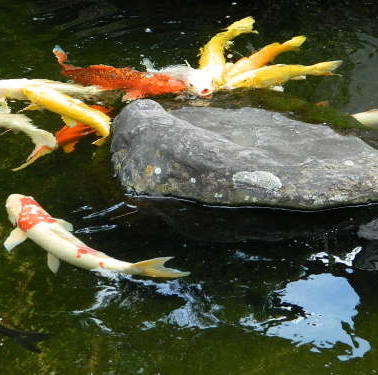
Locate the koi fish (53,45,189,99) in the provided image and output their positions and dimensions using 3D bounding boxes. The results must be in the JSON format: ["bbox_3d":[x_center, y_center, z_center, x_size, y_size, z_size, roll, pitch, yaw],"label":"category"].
[{"bbox_3d":[-0.221,-0.300,4.089,0.474,0.110,0.257,12,30,21],"label":"koi fish"}]

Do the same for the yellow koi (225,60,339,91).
[{"bbox_3d":[0.268,-0.299,4.087,0.377,0.100,0.168,-10,30,-18],"label":"yellow koi"}]

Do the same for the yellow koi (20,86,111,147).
[{"bbox_3d":[-0.326,-0.184,3.871,0.169,0.100,0.392,-21,34,-34],"label":"yellow koi"}]

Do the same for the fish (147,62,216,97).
[{"bbox_3d":[-0.017,-0.306,4.100,0.109,0.130,0.323,-20,34,-33],"label":"fish"}]

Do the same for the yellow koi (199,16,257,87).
[{"bbox_3d":[0.110,-0.394,4.267,0.132,0.110,0.521,6,29,12],"label":"yellow koi"}]

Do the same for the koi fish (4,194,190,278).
[{"bbox_3d":[-0.248,0.133,3.275,0.538,0.120,0.231,19,33,31],"label":"koi fish"}]

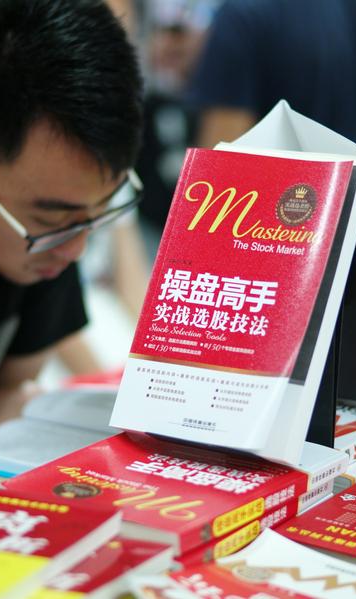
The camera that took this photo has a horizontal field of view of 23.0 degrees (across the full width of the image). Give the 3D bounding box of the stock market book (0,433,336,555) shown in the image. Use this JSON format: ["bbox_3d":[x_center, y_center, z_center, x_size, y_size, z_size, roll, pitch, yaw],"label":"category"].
[{"bbox_3d":[0.005,0.144,0.716,0.172,0.015,0.240,6,9,36],"label":"stock market book"}]

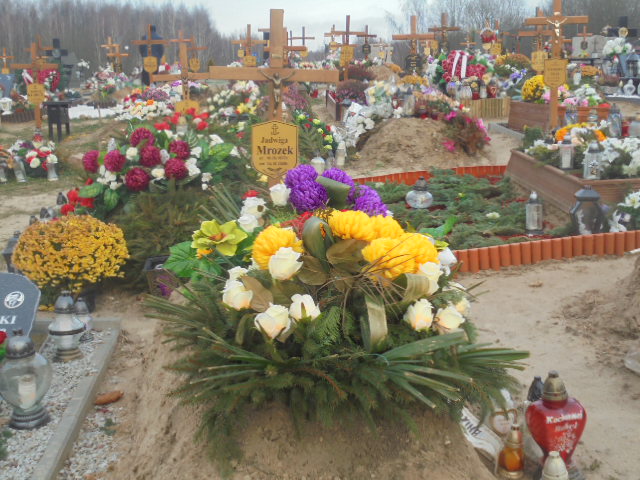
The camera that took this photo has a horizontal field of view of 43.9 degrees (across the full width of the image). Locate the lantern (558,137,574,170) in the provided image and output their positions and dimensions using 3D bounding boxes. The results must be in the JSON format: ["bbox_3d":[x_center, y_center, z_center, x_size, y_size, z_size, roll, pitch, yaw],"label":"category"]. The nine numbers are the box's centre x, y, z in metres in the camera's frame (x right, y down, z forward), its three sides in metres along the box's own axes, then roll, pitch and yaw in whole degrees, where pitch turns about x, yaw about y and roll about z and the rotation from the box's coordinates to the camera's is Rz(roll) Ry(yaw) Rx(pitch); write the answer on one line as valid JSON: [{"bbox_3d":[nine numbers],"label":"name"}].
[{"bbox_3d":[2.108,-0.740,6.800,0.125,0.285,0.125,0,14,0],"label":"lantern"}]

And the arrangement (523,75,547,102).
[{"bbox_3d":[2.859,-1.987,10.500,0.370,0.365,0.370,0,13,0],"label":"arrangement"}]

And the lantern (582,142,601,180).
[{"bbox_3d":[2.117,-0.612,6.200,0.130,0.300,0.130,0,14,0],"label":"lantern"}]

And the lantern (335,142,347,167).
[{"bbox_3d":[0.227,-0.936,8.600,0.115,0.275,0.115,0,14,0],"label":"lantern"}]

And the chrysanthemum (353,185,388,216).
[{"bbox_3d":[0.181,-0.142,2.850,0.130,0.118,0.130,-1,14,0],"label":"chrysanthemum"}]

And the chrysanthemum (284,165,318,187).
[{"bbox_3d":[-0.065,-0.209,2.800,0.118,0.110,0.115,0,13,0],"label":"chrysanthemum"}]

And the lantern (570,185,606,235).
[{"bbox_3d":[1.709,-0.170,5.050,0.220,0.356,0.220,0,13,0],"label":"lantern"}]

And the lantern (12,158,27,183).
[{"bbox_3d":[-3.132,-0.731,8.300,0.105,0.270,0.105,-2,14,0],"label":"lantern"}]

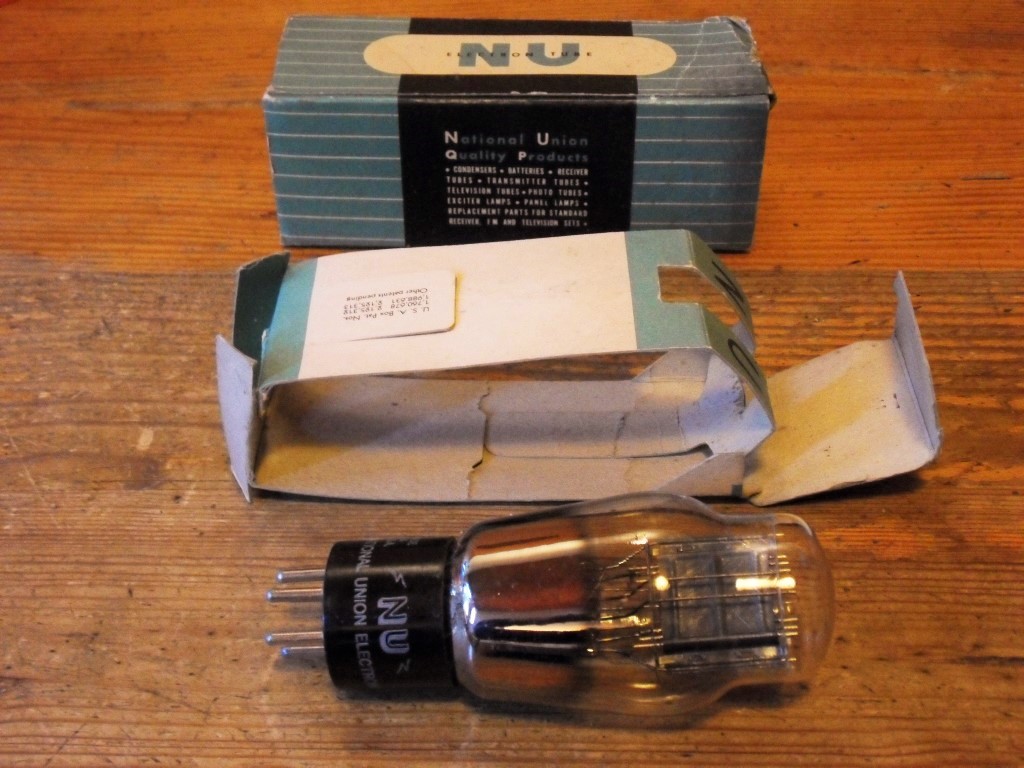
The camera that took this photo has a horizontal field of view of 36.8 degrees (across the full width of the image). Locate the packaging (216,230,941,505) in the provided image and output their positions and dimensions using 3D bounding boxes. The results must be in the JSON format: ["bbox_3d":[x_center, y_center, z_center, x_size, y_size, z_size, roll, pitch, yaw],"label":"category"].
[{"bbox_3d":[0.020,-0.010,0.428,0.199,0.053,0.072,1,39,1],"label":"packaging"}]

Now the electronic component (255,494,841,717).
[{"bbox_3d":[0.009,0.052,0.357,0.130,0.050,0.050,-3,39,7],"label":"electronic component"}]

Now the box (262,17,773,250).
[{"bbox_3d":[0.002,-0.085,0.517,0.157,0.056,0.056,1,39,1],"label":"box"}]

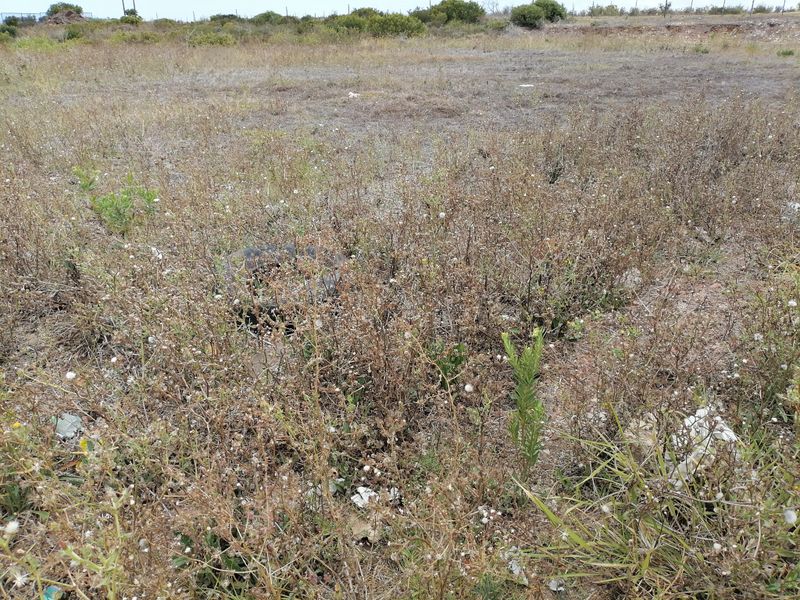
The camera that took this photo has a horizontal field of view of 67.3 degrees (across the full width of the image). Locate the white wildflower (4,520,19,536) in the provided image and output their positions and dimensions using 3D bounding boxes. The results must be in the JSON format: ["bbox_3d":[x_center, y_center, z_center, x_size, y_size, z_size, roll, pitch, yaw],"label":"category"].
[{"bbox_3d":[-0.938,0.551,1.450,0.034,0.034,0.034,0,25,0],"label":"white wildflower"}]

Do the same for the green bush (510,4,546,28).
[{"bbox_3d":[9.195,-20.287,43.000,2.500,1.700,2.300,4,26,10],"label":"green bush"}]

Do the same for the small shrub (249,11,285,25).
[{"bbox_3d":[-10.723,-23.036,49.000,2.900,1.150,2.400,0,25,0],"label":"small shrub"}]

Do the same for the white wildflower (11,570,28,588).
[{"bbox_3d":[-0.836,0.614,1.320,0.040,0.036,0.038,0,25,0],"label":"white wildflower"}]

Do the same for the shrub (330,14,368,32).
[{"bbox_3d":[-3.530,-19.326,42.000,2.600,1.200,2.100,-2,25,-4],"label":"shrub"}]

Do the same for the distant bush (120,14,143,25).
[{"bbox_3d":[-25.916,-27.074,58.000,2.100,1.000,1.800,-10,27,-20],"label":"distant bush"}]

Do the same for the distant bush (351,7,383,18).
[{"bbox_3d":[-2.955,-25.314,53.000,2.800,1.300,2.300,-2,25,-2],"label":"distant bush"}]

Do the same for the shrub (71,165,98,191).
[{"bbox_3d":[-2.905,-1.131,5.550,0.240,0.230,0.220,-13,28,-25],"label":"shrub"}]

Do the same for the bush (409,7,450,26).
[{"bbox_3d":[2.356,-22.646,48.000,3.000,1.700,2.600,0,25,3],"label":"bush"}]

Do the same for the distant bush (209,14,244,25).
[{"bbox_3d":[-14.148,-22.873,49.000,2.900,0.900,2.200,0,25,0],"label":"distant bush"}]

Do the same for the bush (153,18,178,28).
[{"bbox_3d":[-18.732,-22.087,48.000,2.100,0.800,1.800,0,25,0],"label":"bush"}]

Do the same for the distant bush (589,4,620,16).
[{"bbox_3d":[18.718,-26.498,55.000,2.900,1.100,2.200,0,25,0],"label":"distant bush"}]

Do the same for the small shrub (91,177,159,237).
[{"bbox_3d":[-2.040,-0.700,4.450,0.500,0.380,0.450,-12,28,-23],"label":"small shrub"}]

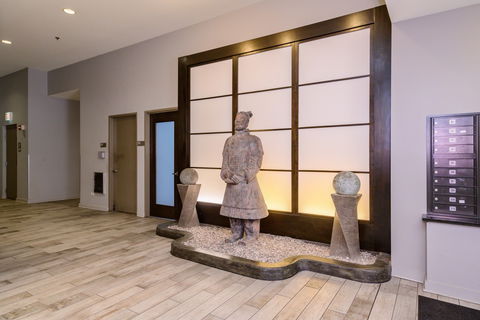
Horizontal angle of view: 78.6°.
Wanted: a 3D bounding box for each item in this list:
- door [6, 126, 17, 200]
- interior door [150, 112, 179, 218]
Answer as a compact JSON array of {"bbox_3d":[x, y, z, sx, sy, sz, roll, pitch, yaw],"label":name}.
[{"bbox_3d":[-6.688,0.104,8.641,0.950,2.120,0.080,0,0,33],"label":"door"},{"bbox_3d":[-1.491,0.117,5.916,0.920,2.130,0.070,0,0,33],"label":"interior door"}]

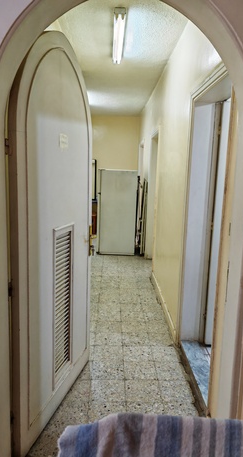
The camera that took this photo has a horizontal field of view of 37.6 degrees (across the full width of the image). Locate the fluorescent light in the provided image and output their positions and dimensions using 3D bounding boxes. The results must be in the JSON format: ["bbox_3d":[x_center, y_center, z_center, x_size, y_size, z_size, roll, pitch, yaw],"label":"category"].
[{"bbox_3d":[-0.026,-1.634,3.128,0.088,0.072,1.210,1,10,-2],"label":"fluorescent light"}]

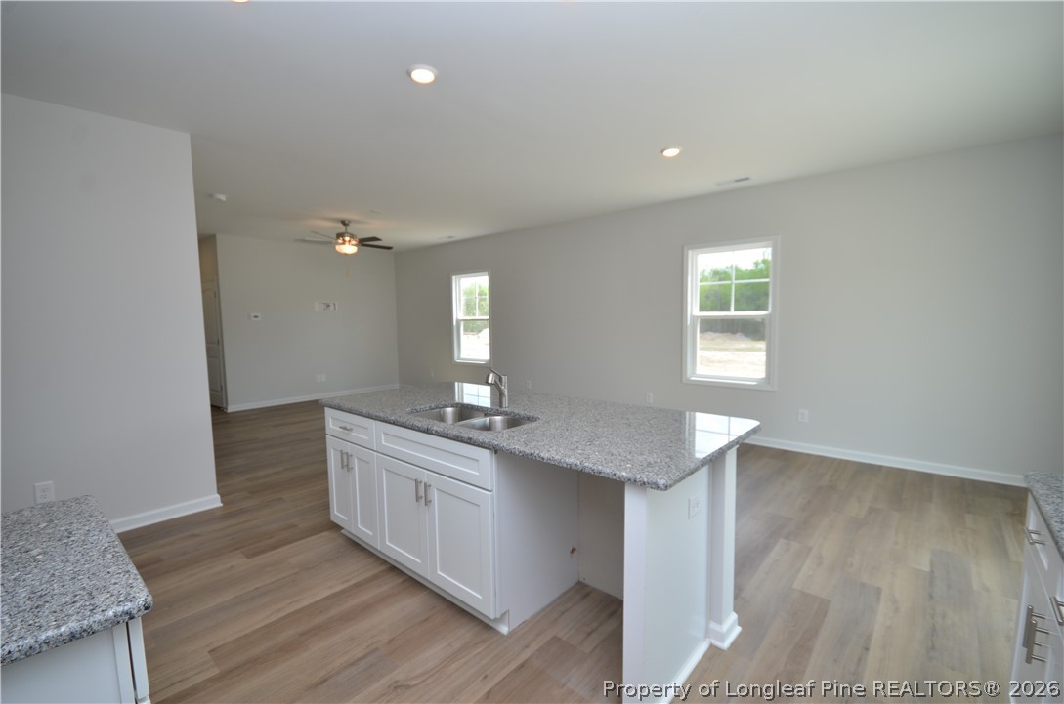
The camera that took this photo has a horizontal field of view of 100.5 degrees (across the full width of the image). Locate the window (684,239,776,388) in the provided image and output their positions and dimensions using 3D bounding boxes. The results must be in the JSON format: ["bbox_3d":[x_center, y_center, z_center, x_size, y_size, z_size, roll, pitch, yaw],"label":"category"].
[{"bbox_3d":[2.196,-0.412,4.947,0.950,1.550,0.120,3,6,40],"label":"window"}]

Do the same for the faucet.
[{"bbox_3d":[-0.208,0.212,2.547,0.055,0.240,0.185,3,6,40],"label":"faucet"}]

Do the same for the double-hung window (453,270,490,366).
[{"bbox_3d":[-1.023,-0.571,7.678,0.950,1.550,0.120,3,6,40],"label":"double-hung window"}]

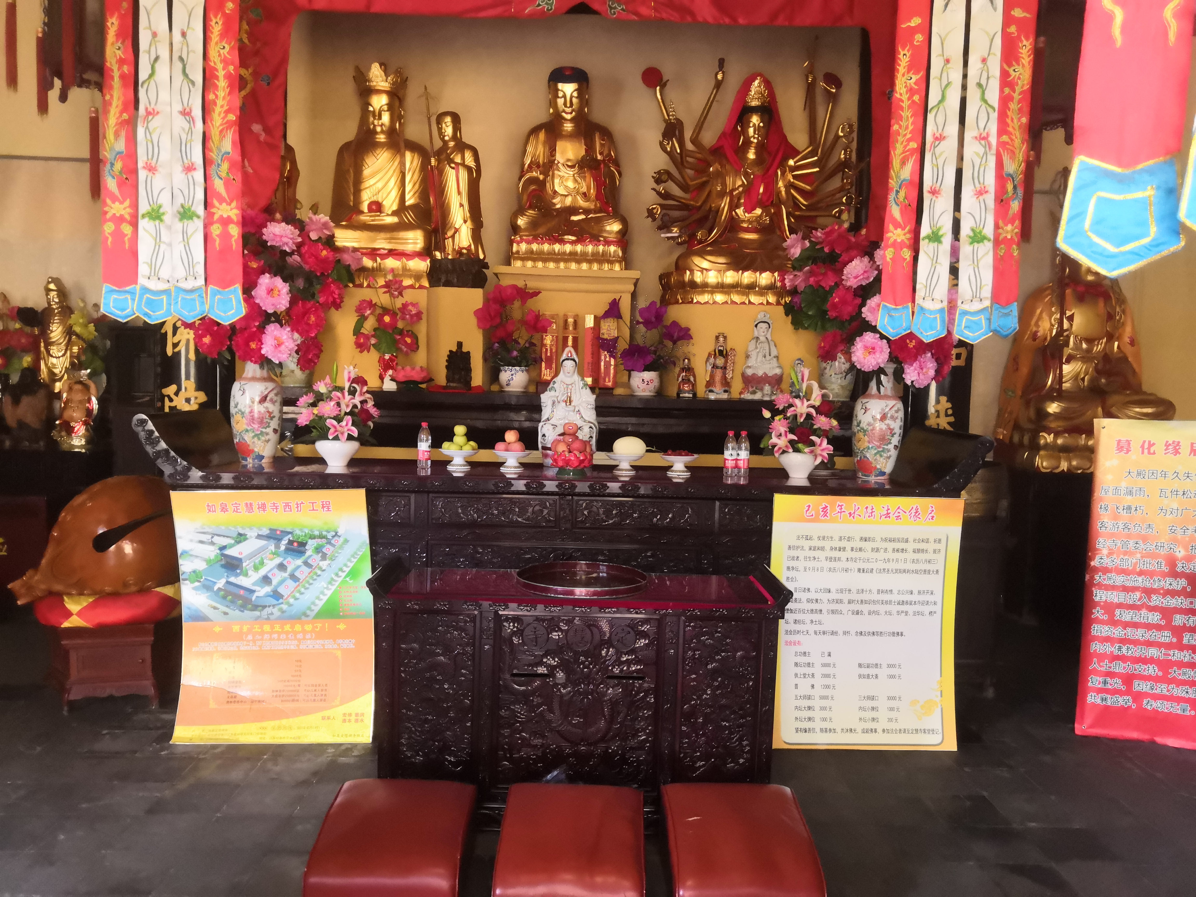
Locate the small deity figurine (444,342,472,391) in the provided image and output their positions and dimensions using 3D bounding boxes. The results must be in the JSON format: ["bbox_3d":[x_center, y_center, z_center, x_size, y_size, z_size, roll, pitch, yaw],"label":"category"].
[{"bbox_3d":[-0.798,-0.470,5.330,0.155,0.283,0.120,1,4,-2],"label":"small deity figurine"}]

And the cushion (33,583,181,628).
[{"bbox_3d":[-2.298,0.717,4.434,0.730,0.150,0.670,0,4,-17],"label":"cushion"}]

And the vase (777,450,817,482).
[{"bbox_3d":[0.996,0.079,4.648,0.215,0.125,0.215,1,4,-2],"label":"vase"}]

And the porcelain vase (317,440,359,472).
[{"bbox_3d":[-1.272,0.023,4.561,0.220,0.125,0.220,1,4,-2],"label":"porcelain vase"}]

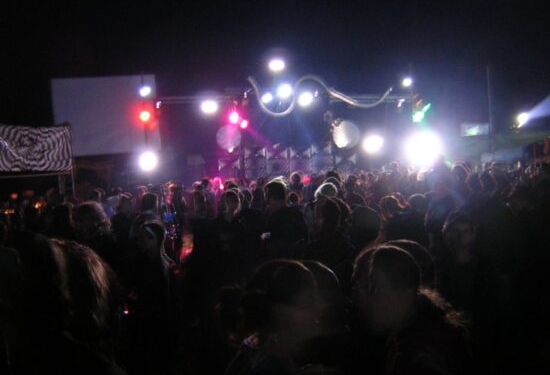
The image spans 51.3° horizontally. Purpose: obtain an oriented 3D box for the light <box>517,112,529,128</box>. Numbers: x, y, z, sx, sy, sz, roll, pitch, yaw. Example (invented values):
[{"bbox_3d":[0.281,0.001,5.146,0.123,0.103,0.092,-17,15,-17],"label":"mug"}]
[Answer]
[{"bbox_3d":[9.516,-2.614,22.000,0.373,0.584,0.438,0,4,41],"label":"light"}]

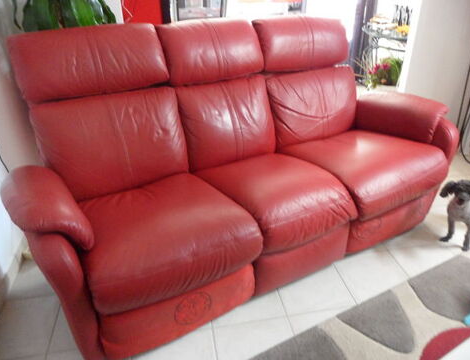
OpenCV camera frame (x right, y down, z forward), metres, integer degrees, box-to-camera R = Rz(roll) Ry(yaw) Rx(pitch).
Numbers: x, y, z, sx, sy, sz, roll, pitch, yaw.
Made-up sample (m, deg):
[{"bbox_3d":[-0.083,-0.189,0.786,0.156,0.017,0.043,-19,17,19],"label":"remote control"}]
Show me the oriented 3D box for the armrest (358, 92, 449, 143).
[{"bbox_3d":[0.920,-0.381,2.105,0.212,0.181,0.575,-15,25,-23],"label":"armrest"}]

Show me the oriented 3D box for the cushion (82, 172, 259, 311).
[{"bbox_3d":[-0.339,0.152,1.555,0.600,0.225,0.713,-15,26,-23],"label":"cushion"}]

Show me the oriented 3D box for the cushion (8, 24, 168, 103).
[{"bbox_3d":[-0.651,-0.538,1.769,0.650,0.275,0.175,-15,11,-23],"label":"cushion"}]

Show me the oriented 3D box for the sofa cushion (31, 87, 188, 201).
[{"bbox_3d":[-0.581,-0.199,1.842,0.631,0.438,0.188,-15,16,-23],"label":"sofa cushion"}]

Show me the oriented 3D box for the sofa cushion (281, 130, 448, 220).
[{"bbox_3d":[0.638,-0.117,1.988,0.559,0.225,0.713,-15,26,-23],"label":"sofa cushion"}]

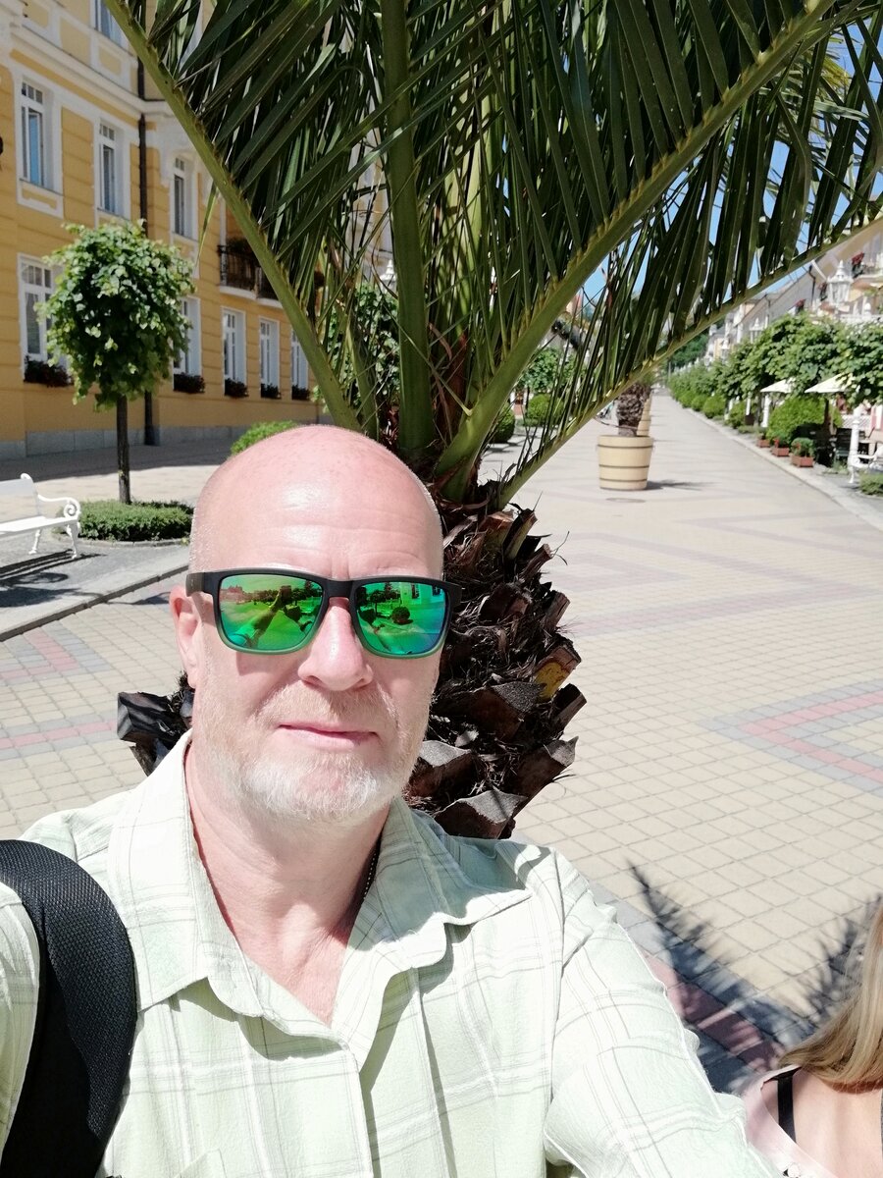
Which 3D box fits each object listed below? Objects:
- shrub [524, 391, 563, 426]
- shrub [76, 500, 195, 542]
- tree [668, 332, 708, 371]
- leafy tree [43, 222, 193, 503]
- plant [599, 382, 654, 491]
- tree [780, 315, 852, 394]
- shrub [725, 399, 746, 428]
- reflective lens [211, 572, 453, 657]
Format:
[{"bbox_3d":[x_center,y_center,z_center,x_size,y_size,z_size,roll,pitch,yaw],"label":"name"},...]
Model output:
[{"bbox_3d":[4.737,-8.319,44.000,1.850,1.600,1.750,2,10,0],"label":"shrub"},{"bbox_3d":[-3.555,-0.807,10.800,1.500,0.340,1.350,2,10,0],"label":"shrub"},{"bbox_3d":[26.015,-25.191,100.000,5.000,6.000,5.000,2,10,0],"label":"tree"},{"bbox_3d":[-3.580,-2.350,10.640,1.650,3.300,1.650,2,10,0],"label":"leafy tree"},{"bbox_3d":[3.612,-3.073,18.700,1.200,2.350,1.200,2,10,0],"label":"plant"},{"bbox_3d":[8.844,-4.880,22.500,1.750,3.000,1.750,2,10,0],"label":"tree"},{"bbox_3d":[13.932,-8.276,45.000,1.200,1.400,1.200,2,10,0],"label":"shrub"},{"bbox_3d":[-0.059,0.014,0.529,0.133,0.045,0.025,3,-1,-19],"label":"reflective lens"}]

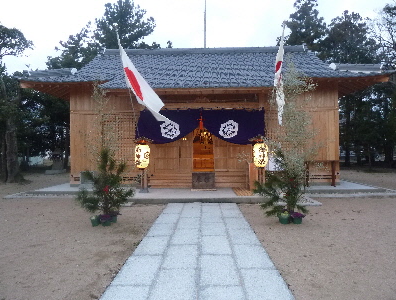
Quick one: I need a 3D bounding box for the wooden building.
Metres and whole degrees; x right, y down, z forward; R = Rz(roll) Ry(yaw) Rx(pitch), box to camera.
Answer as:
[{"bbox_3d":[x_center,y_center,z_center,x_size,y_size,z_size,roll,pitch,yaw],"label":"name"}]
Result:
[{"bbox_3d":[0.200,-1.800,12.600,12.400,6.350,9.400,-1,0,1],"label":"wooden building"}]

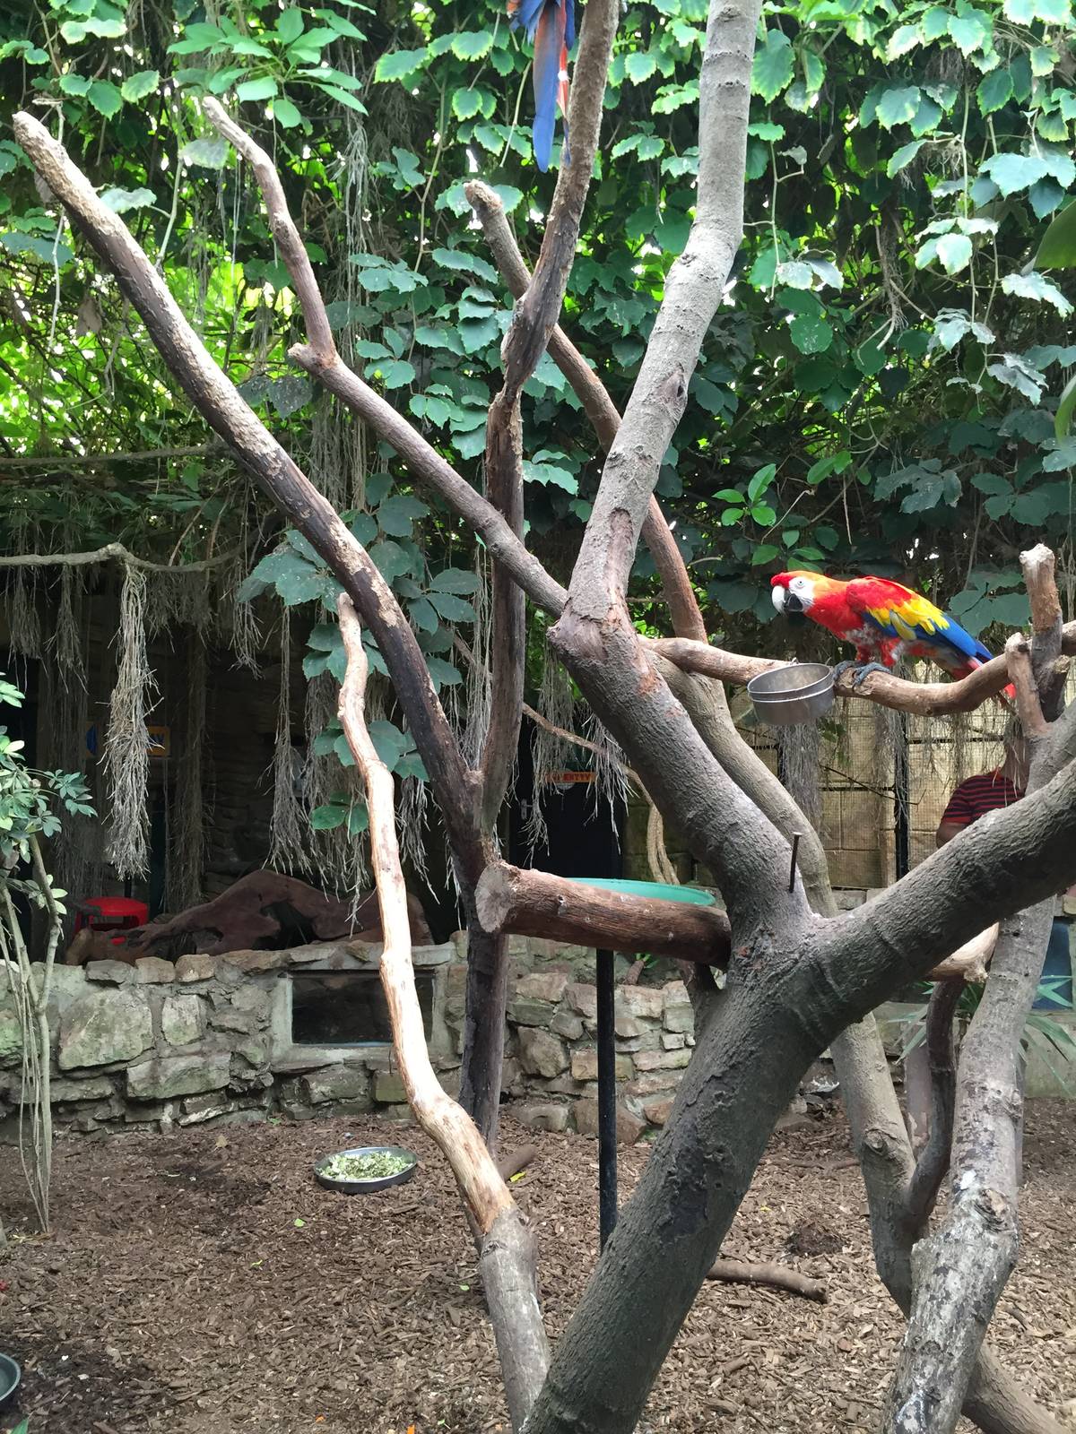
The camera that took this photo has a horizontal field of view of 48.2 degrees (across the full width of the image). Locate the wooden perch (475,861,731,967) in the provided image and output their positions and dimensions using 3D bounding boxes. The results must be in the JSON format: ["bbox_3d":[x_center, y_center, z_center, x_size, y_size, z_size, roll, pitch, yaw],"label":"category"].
[{"bbox_3d":[0.156,0.439,2.610,0.588,0.146,0.146,15,-6,-28],"label":"wooden perch"}]

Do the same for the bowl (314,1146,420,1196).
[{"bbox_3d":[-0.521,1.377,3.650,0.313,0.047,0.313,-3,-1,0],"label":"bowl"}]

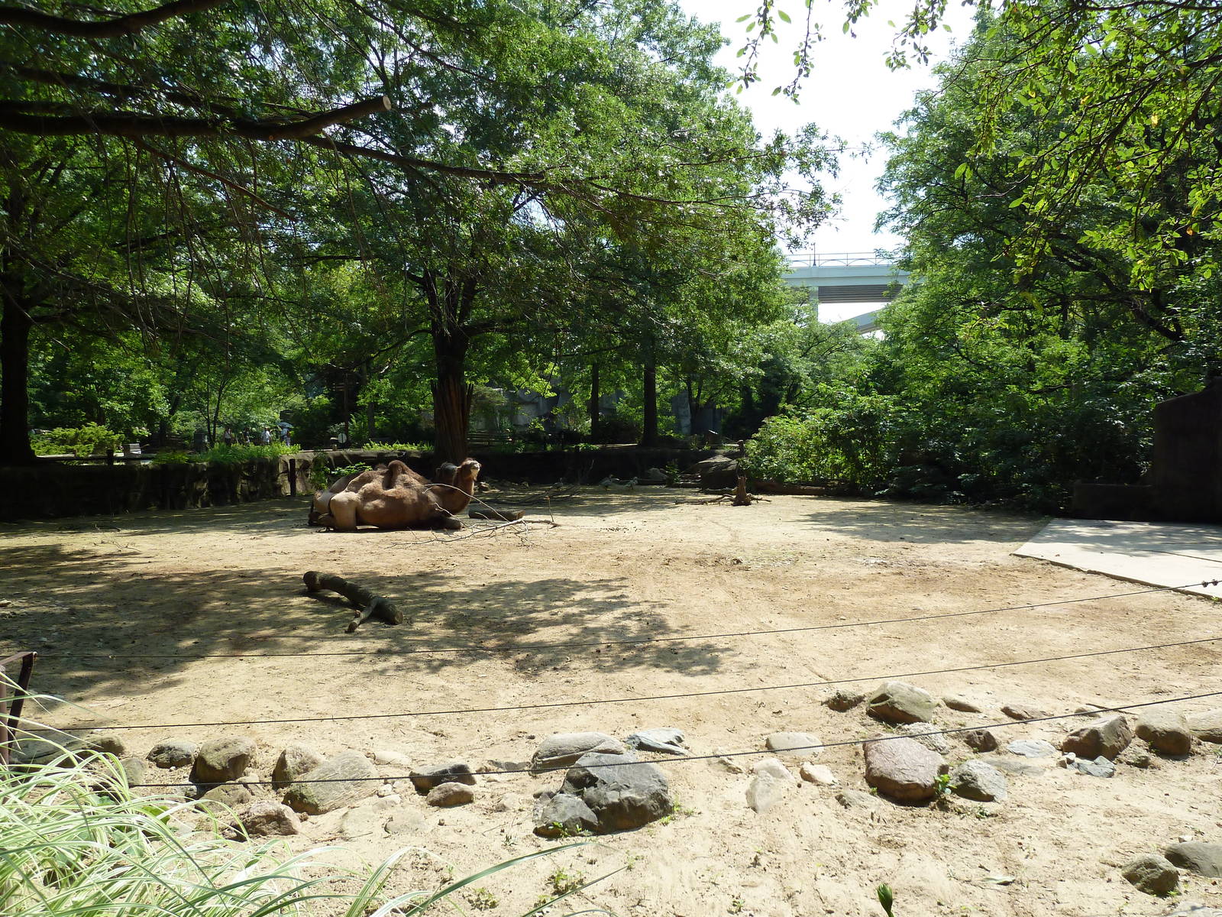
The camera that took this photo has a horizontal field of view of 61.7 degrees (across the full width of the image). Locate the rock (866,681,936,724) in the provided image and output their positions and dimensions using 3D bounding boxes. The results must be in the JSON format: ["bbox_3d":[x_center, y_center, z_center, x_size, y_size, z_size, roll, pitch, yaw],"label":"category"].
[{"bbox_3d":[1.867,1.549,6.592,0.455,0.220,0.328,1,2,16],"label":"rock"}]

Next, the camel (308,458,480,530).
[{"bbox_3d":[-4.050,0.633,19.238,3.000,1.320,1.300,0,2,-12],"label":"camel"}]

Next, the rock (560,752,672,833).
[{"bbox_3d":[0.025,1.567,4.891,0.539,0.294,0.404,0,2,0],"label":"rock"}]

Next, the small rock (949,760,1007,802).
[{"bbox_3d":[1.853,1.609,5.169,0.280,0.170,0.230,0,2,0],"label":"small rock"}]

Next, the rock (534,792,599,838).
[{"bbox_3d":[-0.206,1.621,4.745,0.300,0.170,0.230,0,2,0],"label":"rock"}]

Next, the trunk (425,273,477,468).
[{"bbox_3d":[-4.686,-2.280,30.000,1.450,6.380,1.300,0,2,0],"label":"trunk"}]

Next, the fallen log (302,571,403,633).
[{"bbox_3d":[-2.890,1.387,10.539,0.591,0.290,2.637,-1,2,-34],"label":"fallen log"}]

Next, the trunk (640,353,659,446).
[{"bbox_3d":[1.415,-2.088,37.000,0.560,3.313,0.560,0,2,0],"label":"trunk"}]

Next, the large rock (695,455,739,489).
[{"bbox_3d":[3.215,0.390,30.897,1.326,0.974,1.127,0,2,6],"label":"large rock"}]

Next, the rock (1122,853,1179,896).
[{"bbox_3d":[2.176,1.653,4.126,0.225,0.140,0.190,0,2,0],"label":"rock"}]

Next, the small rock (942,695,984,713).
[{"bbox_3d":[2.330,1.610,6.758,0.277,0.088,0.166,1,2,19],"label":"small rock"}]

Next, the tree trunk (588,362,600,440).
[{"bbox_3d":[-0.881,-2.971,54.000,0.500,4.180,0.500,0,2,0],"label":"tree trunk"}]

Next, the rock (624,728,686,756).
[{"bbox_3d":[0.254,1.613,5.912,0.350,0.120,0.240,0,2,0],"label":"rock"}]

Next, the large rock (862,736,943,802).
[{"bbox_3d":[1.506,1.571,5.261,0.412,0.262,0.392,1,2,16],"label":"large rock"}]

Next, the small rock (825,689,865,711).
[{"bbox_3d":[1.561,1.596,6.814,0.267,0.112,0.187,0,2,13],"label":"small rock"}]

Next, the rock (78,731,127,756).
[{"bbox_3d":[-2.918,1.609,5.871,0.270,0.130,0.210,0,2,0],"label":"rock"}]

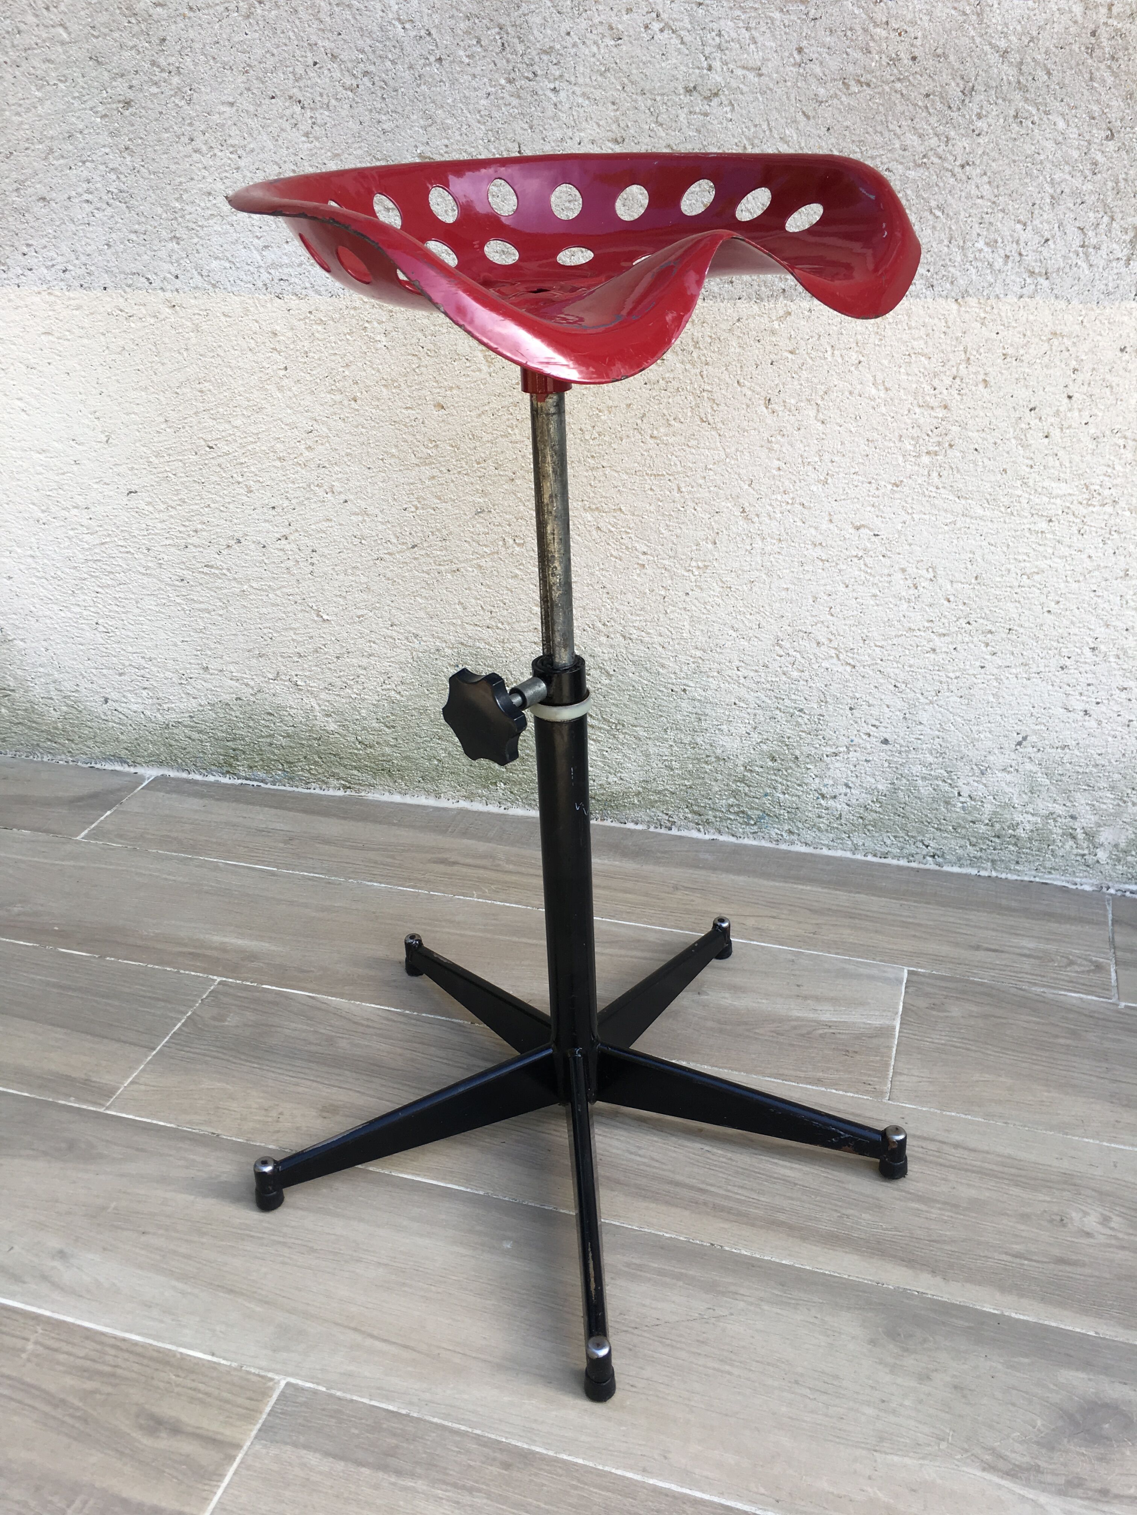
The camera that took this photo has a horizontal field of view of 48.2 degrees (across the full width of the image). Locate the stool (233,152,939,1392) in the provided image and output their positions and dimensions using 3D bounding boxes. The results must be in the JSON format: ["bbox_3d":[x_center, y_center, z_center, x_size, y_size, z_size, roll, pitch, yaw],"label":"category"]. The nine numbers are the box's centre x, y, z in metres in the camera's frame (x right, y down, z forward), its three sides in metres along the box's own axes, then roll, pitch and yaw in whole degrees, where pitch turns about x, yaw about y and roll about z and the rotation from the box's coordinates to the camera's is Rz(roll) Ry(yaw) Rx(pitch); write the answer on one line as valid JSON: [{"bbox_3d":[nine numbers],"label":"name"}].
[{"bbox_3d":[-0.005,-0.030,0.967,0.547,0.771,0.535,-26,36,-38],"label":"stool"}]

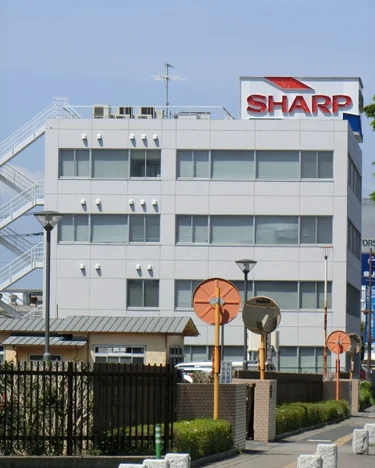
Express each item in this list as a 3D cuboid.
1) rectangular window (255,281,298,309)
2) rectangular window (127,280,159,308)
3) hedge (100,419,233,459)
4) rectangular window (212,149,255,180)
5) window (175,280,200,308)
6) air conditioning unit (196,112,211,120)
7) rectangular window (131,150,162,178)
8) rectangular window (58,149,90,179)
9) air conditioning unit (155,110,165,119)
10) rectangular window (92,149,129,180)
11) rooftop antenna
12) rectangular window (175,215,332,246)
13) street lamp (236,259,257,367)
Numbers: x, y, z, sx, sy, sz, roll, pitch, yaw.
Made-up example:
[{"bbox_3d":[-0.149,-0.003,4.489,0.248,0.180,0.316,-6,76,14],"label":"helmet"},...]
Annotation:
[{"bbox_3d":[4.912,3.348,174.416,2.418,1.537,0.150,0,-2,5],"label":"rectangular window"},{"bbox_3d":[-2.437,3.319,175.032,1.776,1.570,0.150,0,-2,5],"label":"rectangular window"},{"bbox_3d":[-0.150,3.842,59.800,1.350,0.600,12.800,0,-3,5],"label":"hedge"},{"bbox_3d":[2.585,-3.912,180.071,2.505,1.658,0.150,0,-3,5],"label":"rectangular window"},{"bbox_3d":[0.280,3.389,177.865,1.911,1.596,0.150,0,-3,5],"label":"window"},{"bbox_3d":[0.965,-6.623,181.481,0.762,0.600,0.400,0,-3,5],"label":"air conditioning unit"},{"bbox_3d":[-2.316,-3.931,178.438,1.722,1.609,0.150,0,-3,5],"label":"rectangular window"},{"bbox_3d":[-6.330,-3.964,178.803,1.791,1.607,0.150,0,-3,5],"label":"rectangular window"},{"bbox_3d":[-1.572,-6.633,178.372,0.507,0.600,0.380,0,-2,5],"label":"air conditioning unit"},{"bbox_3d":[-4.252,-3.871,175.472,2.032,1.615,0.150,0,-2,5],"label":"rectangular window"},{"bbox_3d":[-1.087,-8.190,182.544,1.900,3.300,1.600,0,-3,17],"label":"rooftop antenna"},{"bbox_3d":[3.655,-0.206,174.664,8.644,1.623,0.150,0,-2,5],"label":"rectangular window"},{"bbox_3d":[1.675,3.158,90.500,0.610,4.841,0.610,0,-3,5],"label":"street lamp"}]

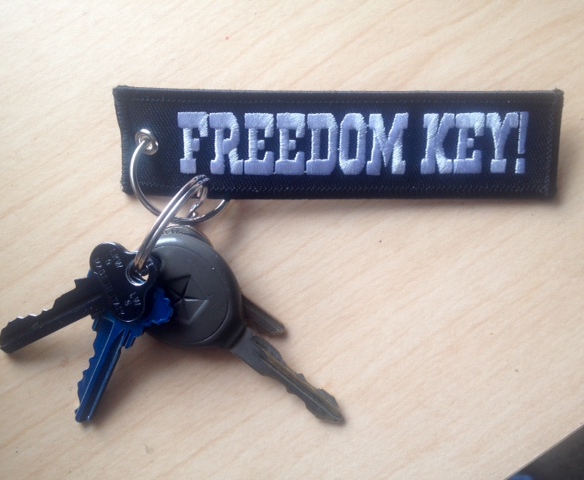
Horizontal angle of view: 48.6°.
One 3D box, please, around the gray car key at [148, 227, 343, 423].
[{"bbox_3d":[-0.014,0.031,0.193,0.079,0.009,0.032,40,96,-12],"label":"gray car key"}]

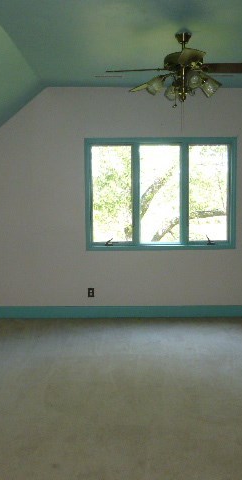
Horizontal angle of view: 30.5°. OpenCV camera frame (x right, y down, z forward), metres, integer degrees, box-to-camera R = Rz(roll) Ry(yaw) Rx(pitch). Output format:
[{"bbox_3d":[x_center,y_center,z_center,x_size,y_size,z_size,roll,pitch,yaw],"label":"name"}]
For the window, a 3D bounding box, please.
[{"bbox_3d":[0.484,-0.546,5.347,1.808,1.336,0.100,0,7,0],"label":"window"}]

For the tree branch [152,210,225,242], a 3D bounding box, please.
[{"bbox_3d":[1.253,-0.269,8.234,1.398,0.575,0.450,0,7,0],"label":"tree branch"}]

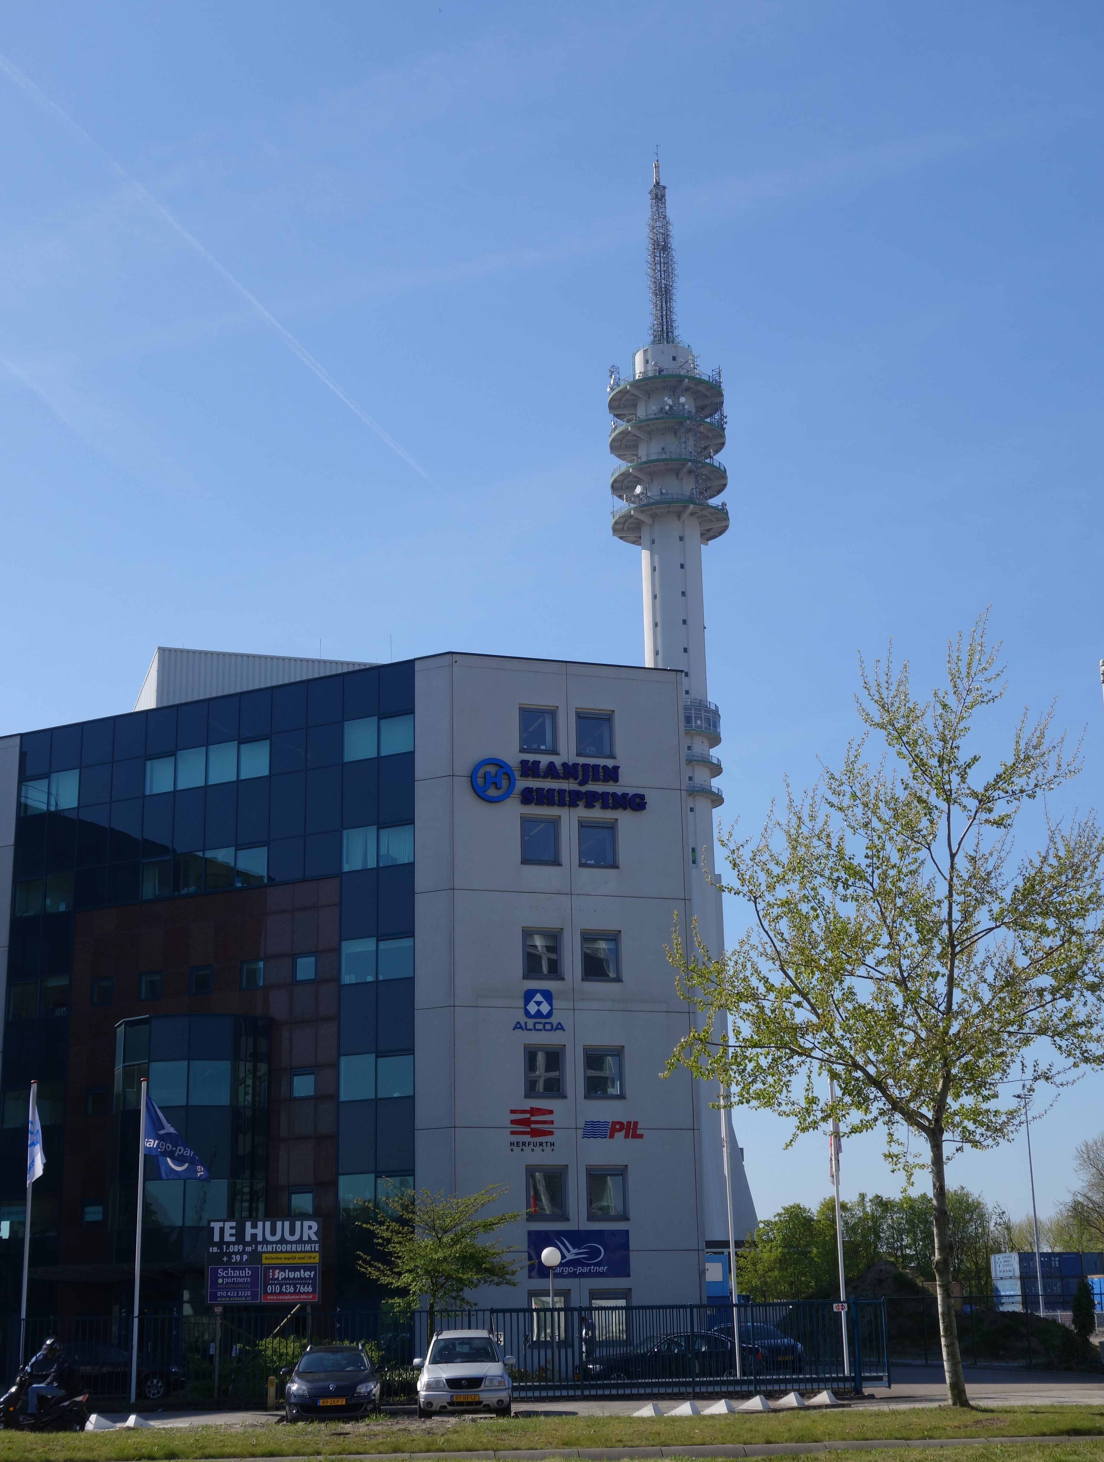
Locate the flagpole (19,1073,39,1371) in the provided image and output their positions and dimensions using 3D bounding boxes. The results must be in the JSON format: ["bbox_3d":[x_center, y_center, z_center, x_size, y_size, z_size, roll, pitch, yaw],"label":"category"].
[{"bbox_3d":[-13.192,12.803,51.998,0.120,8.000,0.120,-1,-16,0],"label":"flagpole"}]

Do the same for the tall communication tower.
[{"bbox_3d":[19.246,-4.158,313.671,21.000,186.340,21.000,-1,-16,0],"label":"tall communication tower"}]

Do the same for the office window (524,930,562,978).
[{"bbox_3d":[-0.307,6.578,60.892,1.220,1.500,0.160,4,-17,-17],"label":"office window"}]

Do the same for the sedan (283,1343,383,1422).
[{"bbox_3d":[-4.448,13.233,42.113,1.860,1.490,4.480,0,-16,-5],"label":"sedan"}]

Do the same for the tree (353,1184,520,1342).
[{"bbox_3d":[-2.982,14.404,53.610,4.400,5.405,4.400,0,-16,-5],"label":"tree"}]

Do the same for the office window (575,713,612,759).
[{"bbox_3d":[1.288,0.125,63.344,1.220,1.500,0.160,4,-17,-17],"label":"office window"}]

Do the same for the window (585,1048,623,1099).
[{"bbox_3d":[1.497,10.002,60.457,1.220,1.500,0.160,4,-17,-17],"label":"window"}]

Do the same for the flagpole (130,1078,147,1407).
[{"bbox_3d":[-10.378,12.754,52.016,0.120,7.991,0.120,0,-16,-5],"label":"flagpole"}]

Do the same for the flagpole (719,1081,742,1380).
[{"bbox_3d":[4.546,12.736,53.004,0.120,8.000,0.120,-1,-16,0],"label":"flagpole"}]

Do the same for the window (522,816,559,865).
[{"bbox_3d":[-0.362,3.273,61.862,1.220,1.500,0.160,4,-17,-17],"label":"window"}]

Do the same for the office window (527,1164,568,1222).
[{"bbox_3d":[-0.160,13.821,61.830,1.260,1.570,0.160,4,-16,-17],"label":"office window"}]

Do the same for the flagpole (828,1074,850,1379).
[{"bbox_3d":[7.415,12.804,53.513,0.120,8.052,0.120,0,-16,-5],"label":"flagpole"}]

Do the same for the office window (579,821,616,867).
[{"bbox_3d":[1.360,3.410,62.385,1.220,1.500,0.160,4,-17,-17],"label":"office window"}]

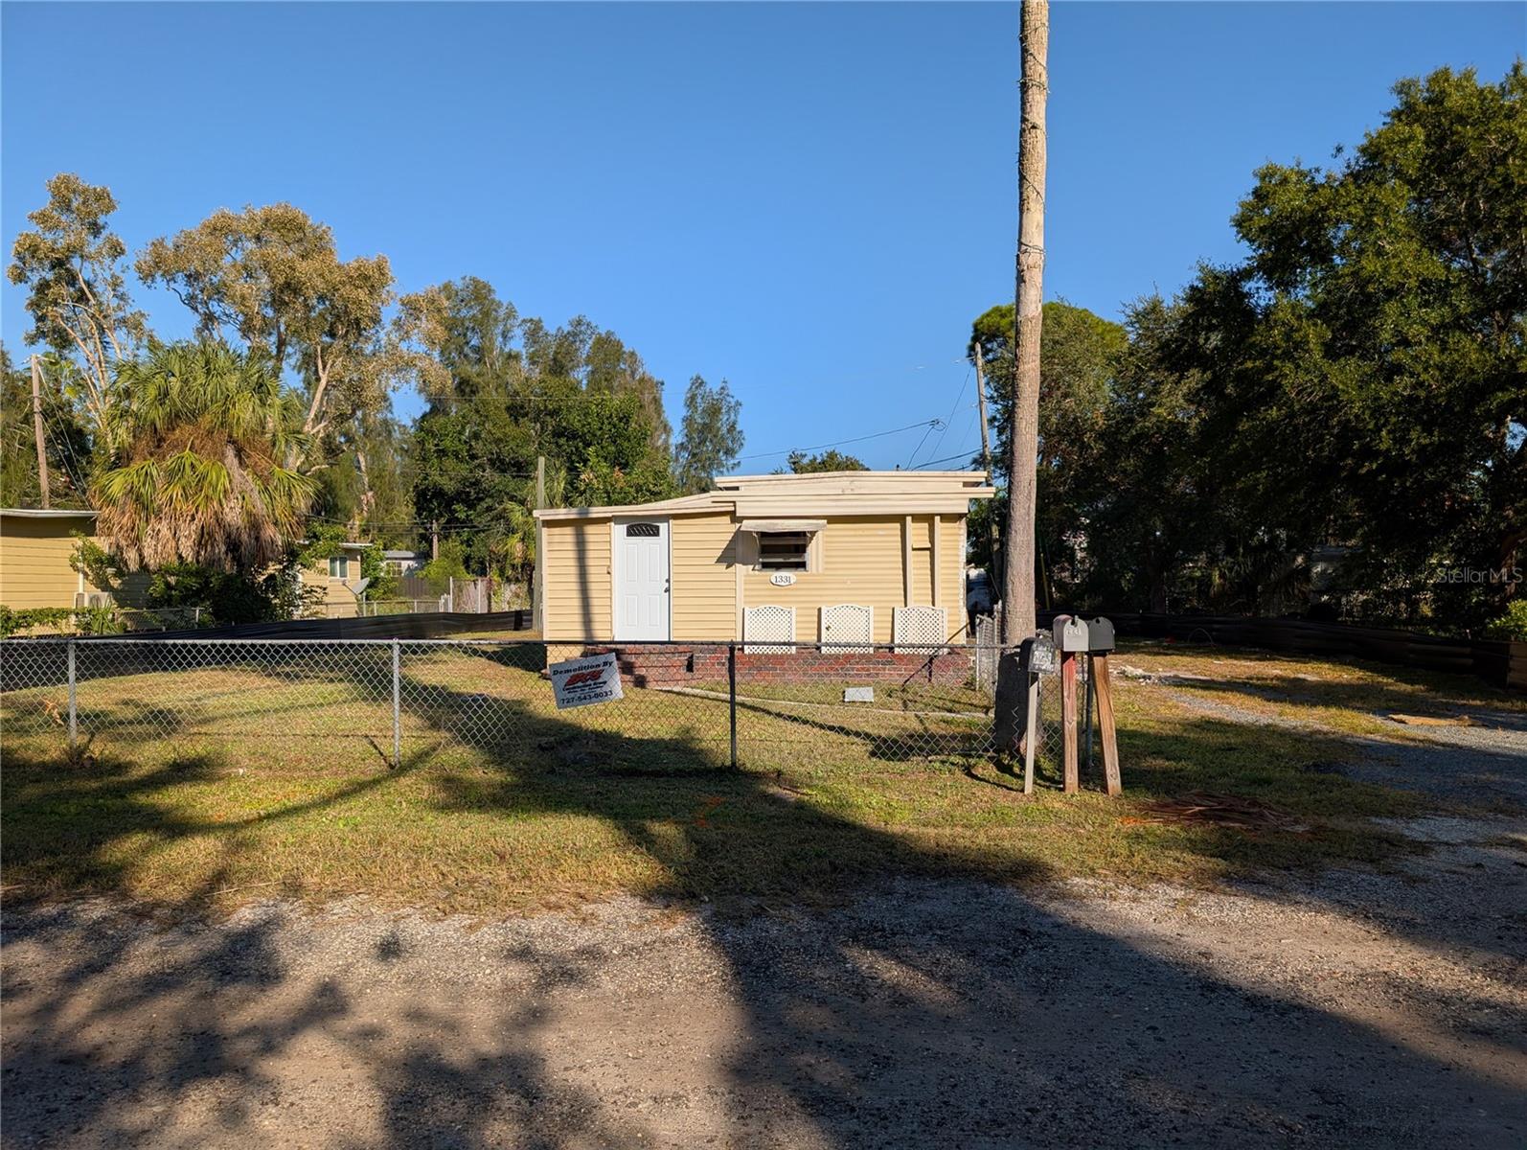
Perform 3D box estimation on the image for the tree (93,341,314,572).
[{"bbox_3d":[-11.307,-1.455,21.400,4.479,6.547,4.400,0,-1,0],"label":"tree"}]

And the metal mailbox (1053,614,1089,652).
[{"bbox_3d":[2.247,0.425,7.750,0.175,0.242,0.500,0,-1,7],"label":"metal mailbox"}]

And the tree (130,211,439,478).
[{"bbox_3d":[-16.510,-5.413,37.000,10.826,15.011,9.500,0,-1,0],"label":"tree"}]

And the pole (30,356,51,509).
[{"bbox_3d":[-25.776,-2.842,38.000,0.280,10.025,0.280,-4,0,0],"label":"pole"}]

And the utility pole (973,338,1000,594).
[{"bbox_3d":[7.943,-3.027,37.000,0.250,10.007,0.250,-5,0,0],"label":"utility pole"}]

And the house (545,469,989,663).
[{"bbox_3d":[0.495,0.125,21.467,7.250,3.260,10.000,0,-1,6],"label":"house"}]

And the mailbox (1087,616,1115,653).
[{"bbox_3d":[2.495,0.423,7.850,0.175,0.240,0.500,-1,-1,14],"label":"mailbox"}]

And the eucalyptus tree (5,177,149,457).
[{"bbox_3d":[-23.963,-5.934,37.000,4.913,16.134,5.200,0,-1,0],"label":"eucalyptus tree"}]

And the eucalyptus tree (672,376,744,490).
[{"bbox_3d":[-3.297,-4.719,63.000,4.396,14.296,4.600,0,-1,0],"label":"eucalyptus tree"}]

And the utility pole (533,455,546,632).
[{"bbox_3d":[-8.124,-1.108,38.500,0.260,6.359,0.260,1,0,0],"label":"utility pole"}]

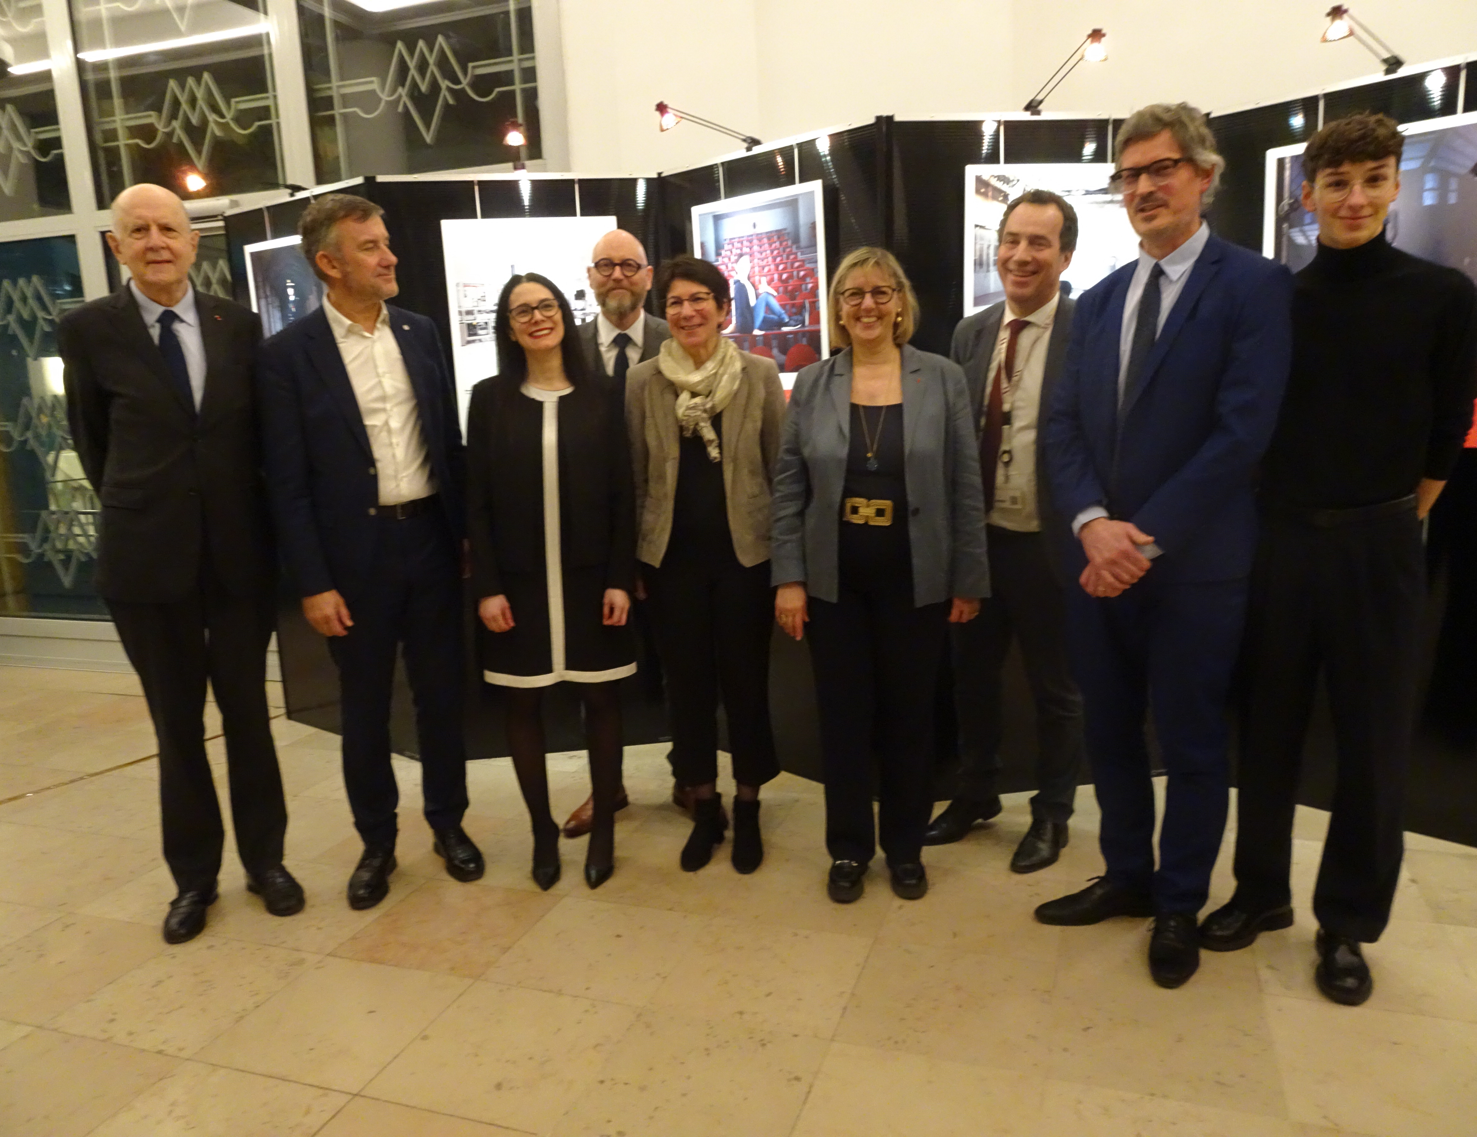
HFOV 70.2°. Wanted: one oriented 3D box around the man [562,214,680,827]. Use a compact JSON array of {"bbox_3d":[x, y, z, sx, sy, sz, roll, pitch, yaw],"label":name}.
[{"bbox_3d":[-0.301,-0.090,3.051,0.530,1.723,0.350,-3,9,-4],"label":"man"}]

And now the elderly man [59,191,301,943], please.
[{"bbox_3d":[-1.332,-0.001,2.575,0.530,1.798,0.370,-7,10,-23],"label":"elderly man"}]

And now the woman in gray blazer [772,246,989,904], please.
[{"bbox_3d":[0.353,0.025,2.587,0.560,1.582,0.350,-1,9,9],"label":"woman in gray blazer"}]

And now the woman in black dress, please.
[{"bbox_3d":[-0.481,0.038,2.756,0.460,1.582,0.320,-4,9,-9],"label":"woman in black dress"}]

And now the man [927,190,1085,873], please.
[{"bbox_3d":[0.730,-0.092,2.765,0.530,1.719,0.370,3,11,32],"label":"man"}]

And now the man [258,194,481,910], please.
[{"bbox_3d":[-0.926,-0.041,2.729,0.540,1.788,0.360,-8,10,-29],"label":"man"}]

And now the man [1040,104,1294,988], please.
[{"bbox_3d":[0.866,-0.041,2.226,0.560,1.778,0.420,5,12,39],"label":"man"}]

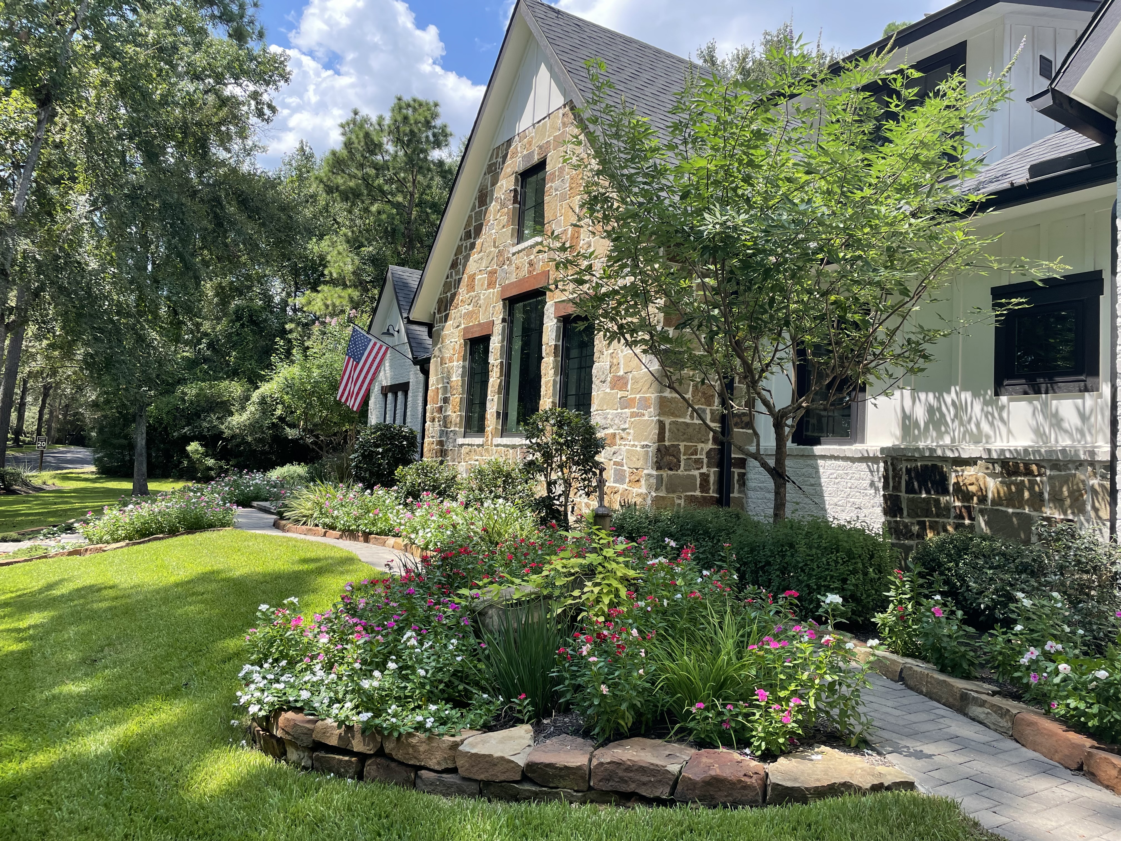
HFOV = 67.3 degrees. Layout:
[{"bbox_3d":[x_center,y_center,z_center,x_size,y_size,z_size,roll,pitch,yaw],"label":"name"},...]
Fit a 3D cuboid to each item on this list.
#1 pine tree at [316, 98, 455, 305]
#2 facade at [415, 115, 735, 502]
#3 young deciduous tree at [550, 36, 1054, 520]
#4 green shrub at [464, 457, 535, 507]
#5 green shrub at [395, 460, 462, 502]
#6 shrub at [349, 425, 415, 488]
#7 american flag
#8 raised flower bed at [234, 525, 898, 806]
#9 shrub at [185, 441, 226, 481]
[{"bbox_3d":[-6.433,-4.617,31.000,6.200,14.478,6.000,3,-4,0],"label":"pine tree"},{"bbox_3d":[-0.015,-1.215,10.956,1.150,5.125,5.656,5,-4,-32],"label":"facade"},{"bbox_3d":[1.841,-0.806,6.400,3.750,4.224,3.300,3,-4,0],"label":"young deciduous tree"},{"bbox_3d":[-0.673,0.839,9.250,0.800,0.860,0.820,5,-4,-32],"label":"green shrub"},{"bbox_3d":[-1.718,0.908,10.900,0.820,0.800,0.860,5,-4,-32],"label":"green shrub"},{"bbox_3d":[-2.710,0.715,12.900,1.000,1.300,1.020,5,-4,-32],"label":"shrub"},{"bbox_3d":[-4.058,-1.071,17.300,1.050,1.650,0.250,5,-4,-32],"label":"american flag"},{"bbox_3d":[0.052,0.892,4.001,2.550,0.820,2.600,3,-4,0],"label":"raised flower bed"},{"bbox_3d":[-13.497,1.616,32.000,1.600,1.600,1.500,3,-4,0],"label":"shrub"}]

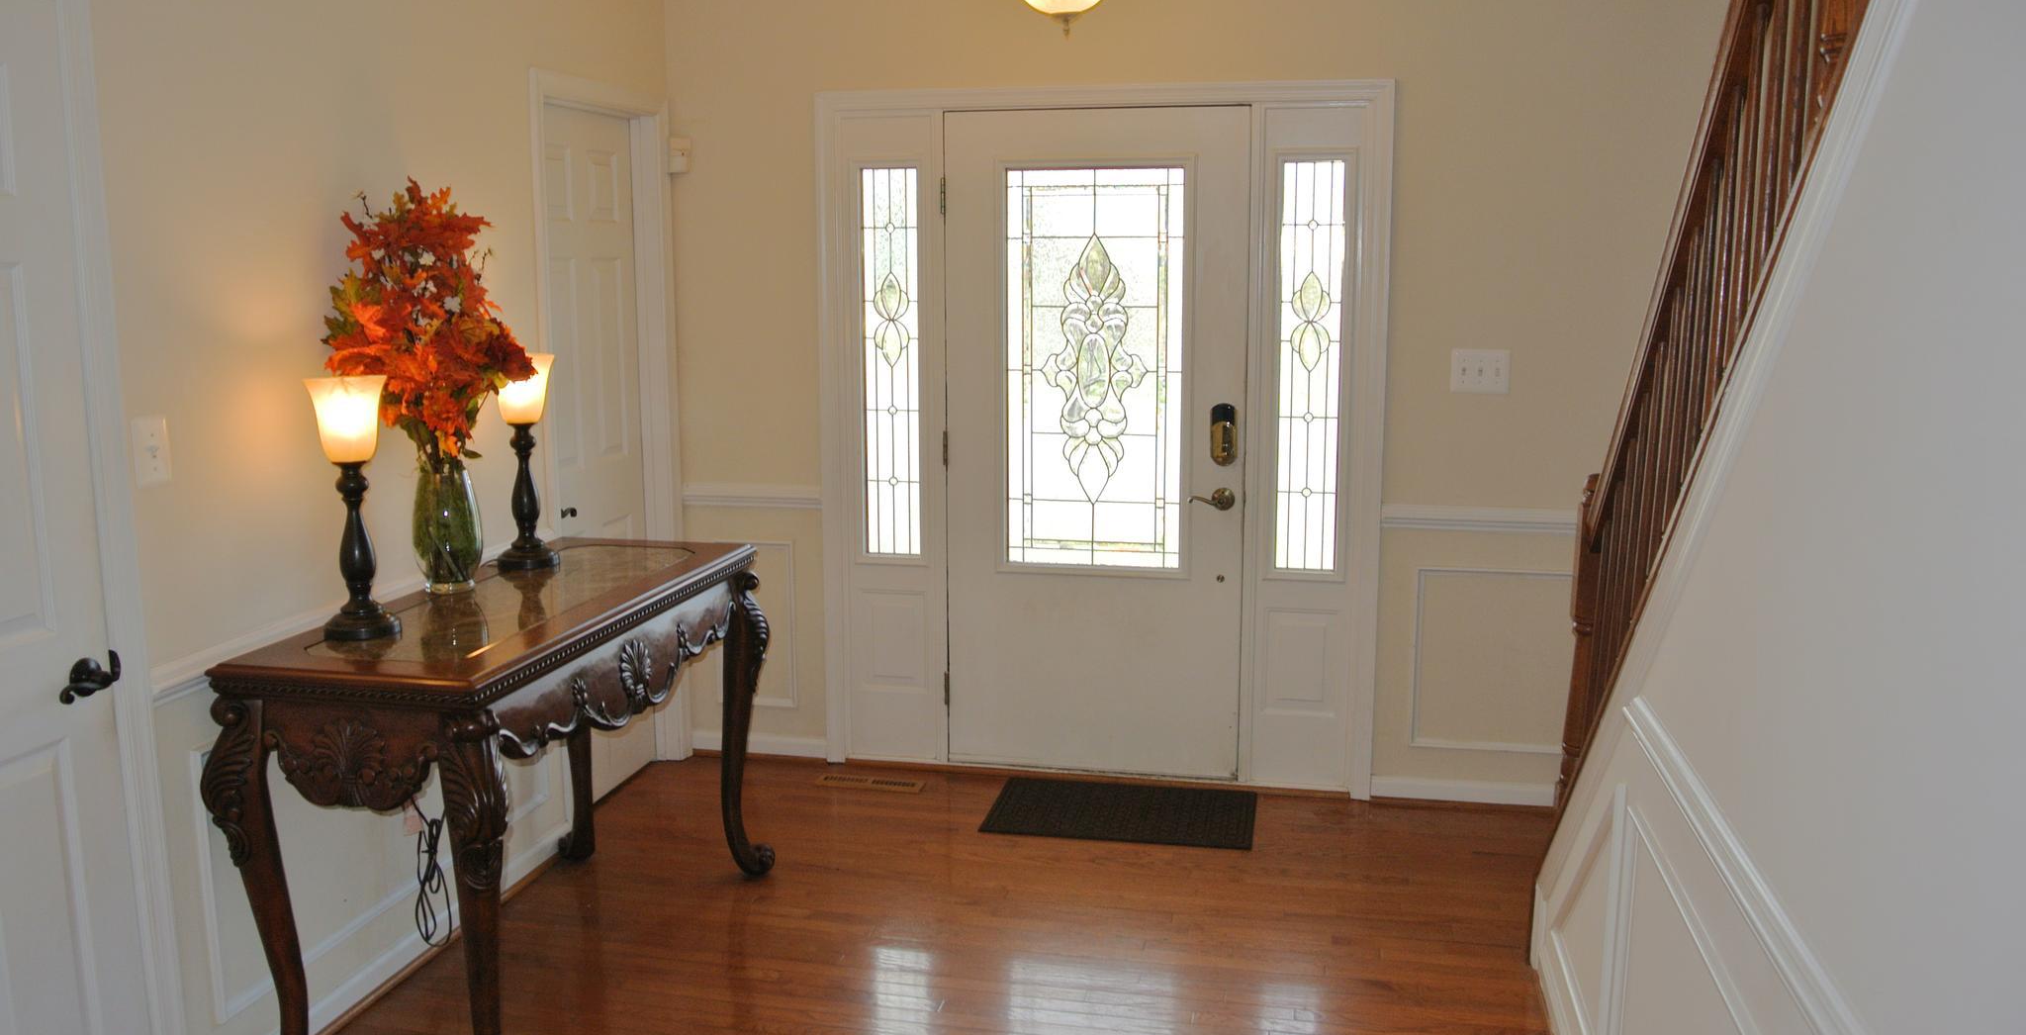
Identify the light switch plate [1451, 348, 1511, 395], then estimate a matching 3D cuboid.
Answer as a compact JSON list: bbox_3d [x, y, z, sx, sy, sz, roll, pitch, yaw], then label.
[{"bbox_3d":[1.347,-0.418,4.377,0.164,0.123,0.013,2,9,11],"label":"light switch plate"}]

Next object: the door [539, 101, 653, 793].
[{"bbox_3d":[-1.246,-0.160,4.444,0.040,2.000,0.700,2,9,12],"label":"door"}]

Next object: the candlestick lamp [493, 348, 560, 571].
[{"bbox_3d":[-1.165,-0.131,3.631,0.150,0.505,0.150,2,9,11],"label":"candlestick lamp"}]

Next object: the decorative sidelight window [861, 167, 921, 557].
[{"bbox_3d":[-0.382,-0.473,4.739,0.185,1.205,0.035,2,9,11],"label":"decorative sidelight window"}]

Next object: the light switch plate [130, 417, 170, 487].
[{"bbox_3d":[-1.513,-0.119,2.685,0.013,0.122,0.080,2,9,11],"label":"light switch plate"}]

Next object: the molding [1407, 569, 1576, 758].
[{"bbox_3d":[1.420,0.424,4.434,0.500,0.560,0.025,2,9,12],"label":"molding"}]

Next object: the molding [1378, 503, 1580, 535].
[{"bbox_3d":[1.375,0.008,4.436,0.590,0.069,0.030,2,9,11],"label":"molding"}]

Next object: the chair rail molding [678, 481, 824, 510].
[{"bbox_3d":[-0.828,-0.066,4.826,0.470,0.075,0.030,2,9,12],"label":"chair rail molding"}]

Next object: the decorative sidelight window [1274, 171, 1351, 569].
[{"bbox_3d":[0.864,-0.431,4.429,0.185,1.200,0.040,2,9,12],"label":"decorative sidelight window"}]

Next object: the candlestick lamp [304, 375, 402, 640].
[{"bbox_3d":[-1.293,-0.022,2.992,0.182,0.500,0.182,2,9,12],"label":"candlestick lamp"}]

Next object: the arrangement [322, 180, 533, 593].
[{"bbox_3d":[-1.217,-0.256,3.197,0.380,0.885,0.420,2,9,11],"label":"arrangement"}]

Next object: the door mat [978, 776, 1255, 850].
[{"bbox_3d":[0.322,0.858,4.458,0.762,0.012,0.475,2,9,12],"label":"door mat"}]

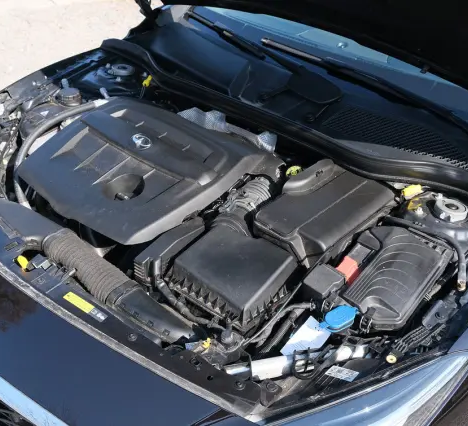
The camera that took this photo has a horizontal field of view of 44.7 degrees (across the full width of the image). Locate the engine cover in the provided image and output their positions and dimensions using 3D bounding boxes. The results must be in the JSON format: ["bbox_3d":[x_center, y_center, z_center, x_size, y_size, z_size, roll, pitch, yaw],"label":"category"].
[{"bbox_3d":[-0.227,-0.113,1.444,0.560,0.110,0.430,28,47,32],"label":"engine cover"}]

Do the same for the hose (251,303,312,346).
[{"bbox_3d":[0.096,0.233,1.179,0.055,0.045,0.165,28,47,32],"label":"hose"}]

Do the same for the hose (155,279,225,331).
[{"bbox_3d":[-0.103,0.204,1.196,0.200,0.050,0.045,28,47,32],"label":"hose"}]

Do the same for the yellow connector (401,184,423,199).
[{"bbox_3d":[0.413,-0.049,1.321,0.050,0.026,0.030,-22,43,-24],"label":"yellow connector"}]

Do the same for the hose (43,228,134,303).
[{"bbox_3d":[-0.316,0.114,1.224,0.240,0.085,0.085,28,47,32],"label":"hose"}]

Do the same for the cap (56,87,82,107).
[{"bbox_3d":[-0.493,-0.352,1.724,0.066,0.038,0.066,-1,39,1],"label":"cap"}]

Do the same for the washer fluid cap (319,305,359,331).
[{"bbox_3d":[0.209,0.207,1.127,0.060,0.030,0.066,-5,39,-5],"label":"washer fluid cap"}]

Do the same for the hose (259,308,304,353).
[{"bbox_3d":[0.105,0.252,1.210,0.028,0.035,0.150,26,46,30],"label":"hose"}]

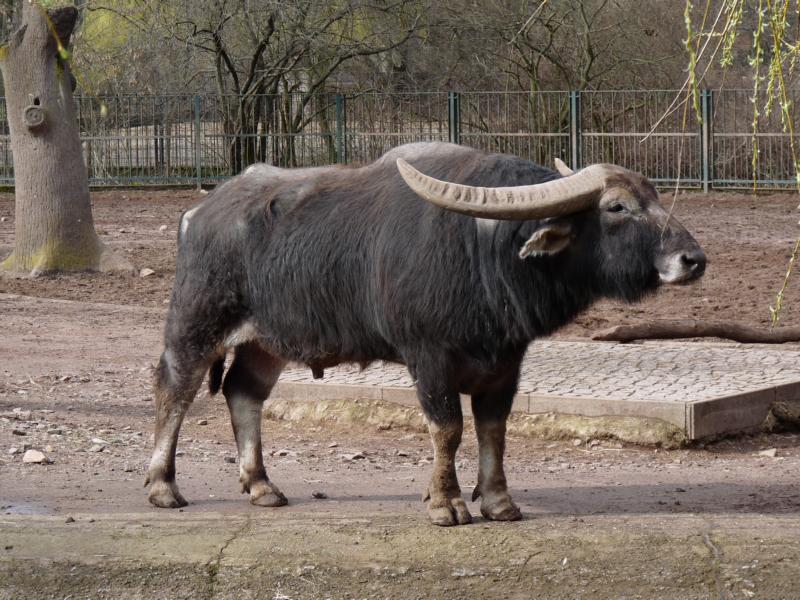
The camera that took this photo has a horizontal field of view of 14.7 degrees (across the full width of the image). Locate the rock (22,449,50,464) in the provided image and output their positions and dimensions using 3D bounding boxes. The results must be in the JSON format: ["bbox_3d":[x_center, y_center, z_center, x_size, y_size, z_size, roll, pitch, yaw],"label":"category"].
[{"bbox_3d":[-1.856,0.789,15.813,0.130,0.070,0.100,0,3,0],"label":"rock"}]

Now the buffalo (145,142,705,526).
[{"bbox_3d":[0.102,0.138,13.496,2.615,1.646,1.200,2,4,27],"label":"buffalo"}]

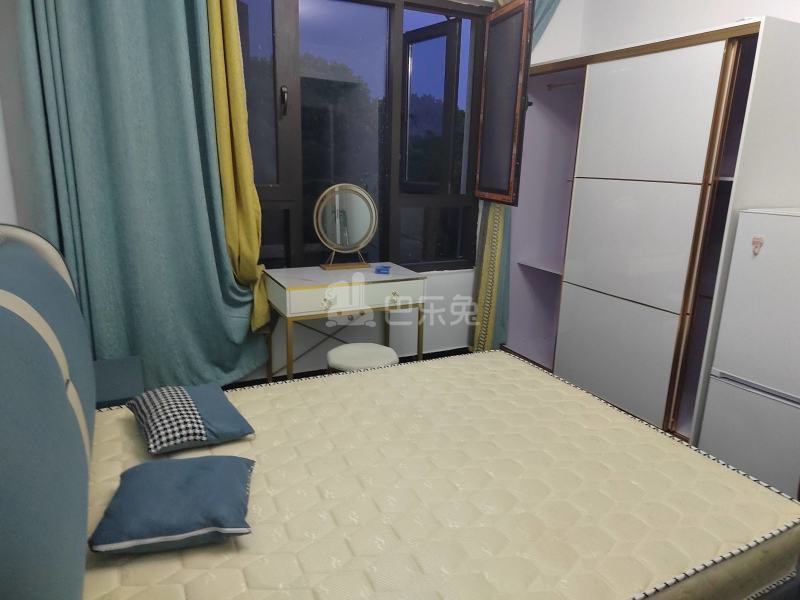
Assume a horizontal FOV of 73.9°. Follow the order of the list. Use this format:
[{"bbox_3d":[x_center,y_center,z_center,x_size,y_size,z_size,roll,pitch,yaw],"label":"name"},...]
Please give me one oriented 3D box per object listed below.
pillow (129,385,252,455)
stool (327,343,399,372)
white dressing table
[{"bbox_3d":[-0.759,0.411,1.910,0.350,0.125,0.380,-6,16,-30],"label":"pillow"},{"bbox_3d":[-0.208,0.486,2.927,0.390,0.440,0.390,-5,15,-26],"label":"stool"},{"bbox_3d":[-0.325,0.219,3.174,0.811,0.758,0.494,-6,16,-26],"label":"white dressing table"}]

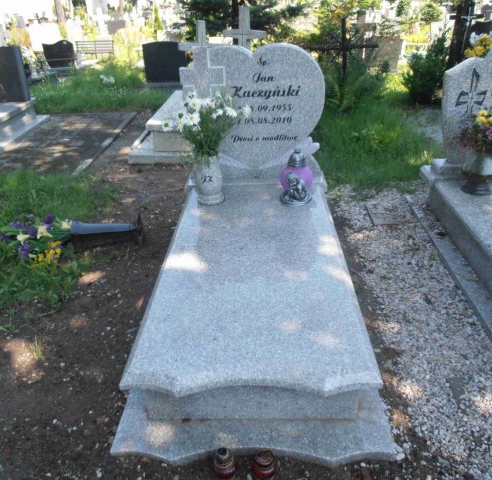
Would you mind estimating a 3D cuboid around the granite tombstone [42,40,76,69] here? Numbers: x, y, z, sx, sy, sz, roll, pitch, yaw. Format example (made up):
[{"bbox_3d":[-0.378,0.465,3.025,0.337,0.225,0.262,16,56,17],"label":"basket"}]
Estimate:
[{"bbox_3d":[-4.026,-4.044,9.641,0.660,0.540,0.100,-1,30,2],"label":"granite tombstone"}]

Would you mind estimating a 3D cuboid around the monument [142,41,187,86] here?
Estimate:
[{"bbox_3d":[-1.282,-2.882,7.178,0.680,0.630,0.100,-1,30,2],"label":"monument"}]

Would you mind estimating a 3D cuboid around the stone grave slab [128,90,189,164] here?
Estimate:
[{"bbox_3d":[-0.583,-1.366,5.024,1.100,0.380,1.800,-1,30,2],"label":"stone grave slab"}]

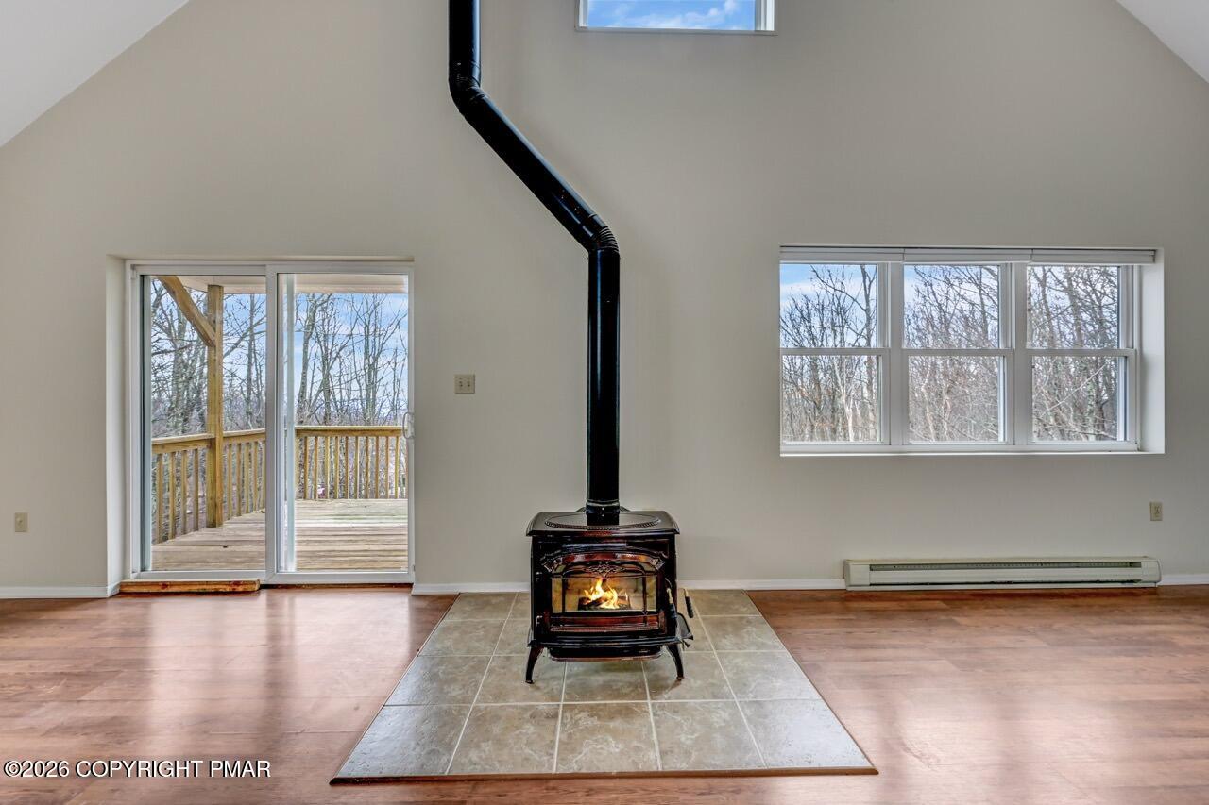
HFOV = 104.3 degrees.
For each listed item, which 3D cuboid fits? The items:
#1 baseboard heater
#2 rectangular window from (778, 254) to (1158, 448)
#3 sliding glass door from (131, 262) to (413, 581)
[{"bbox_3d":[2.364,1.019,2.804,1.849,0.170,0.071,0,0,-1],"label":"baseboard heater"},{"bbox_3d":[2.221,-0.304,2.916,2.336,1.243,0.114,0,0,-1],"label":"rectangular window"},{"bbox_3d":[-2.015,0.132,2.893,1.762,1.970,0.099,0,0,-1],"label":"sliding glass door"}]

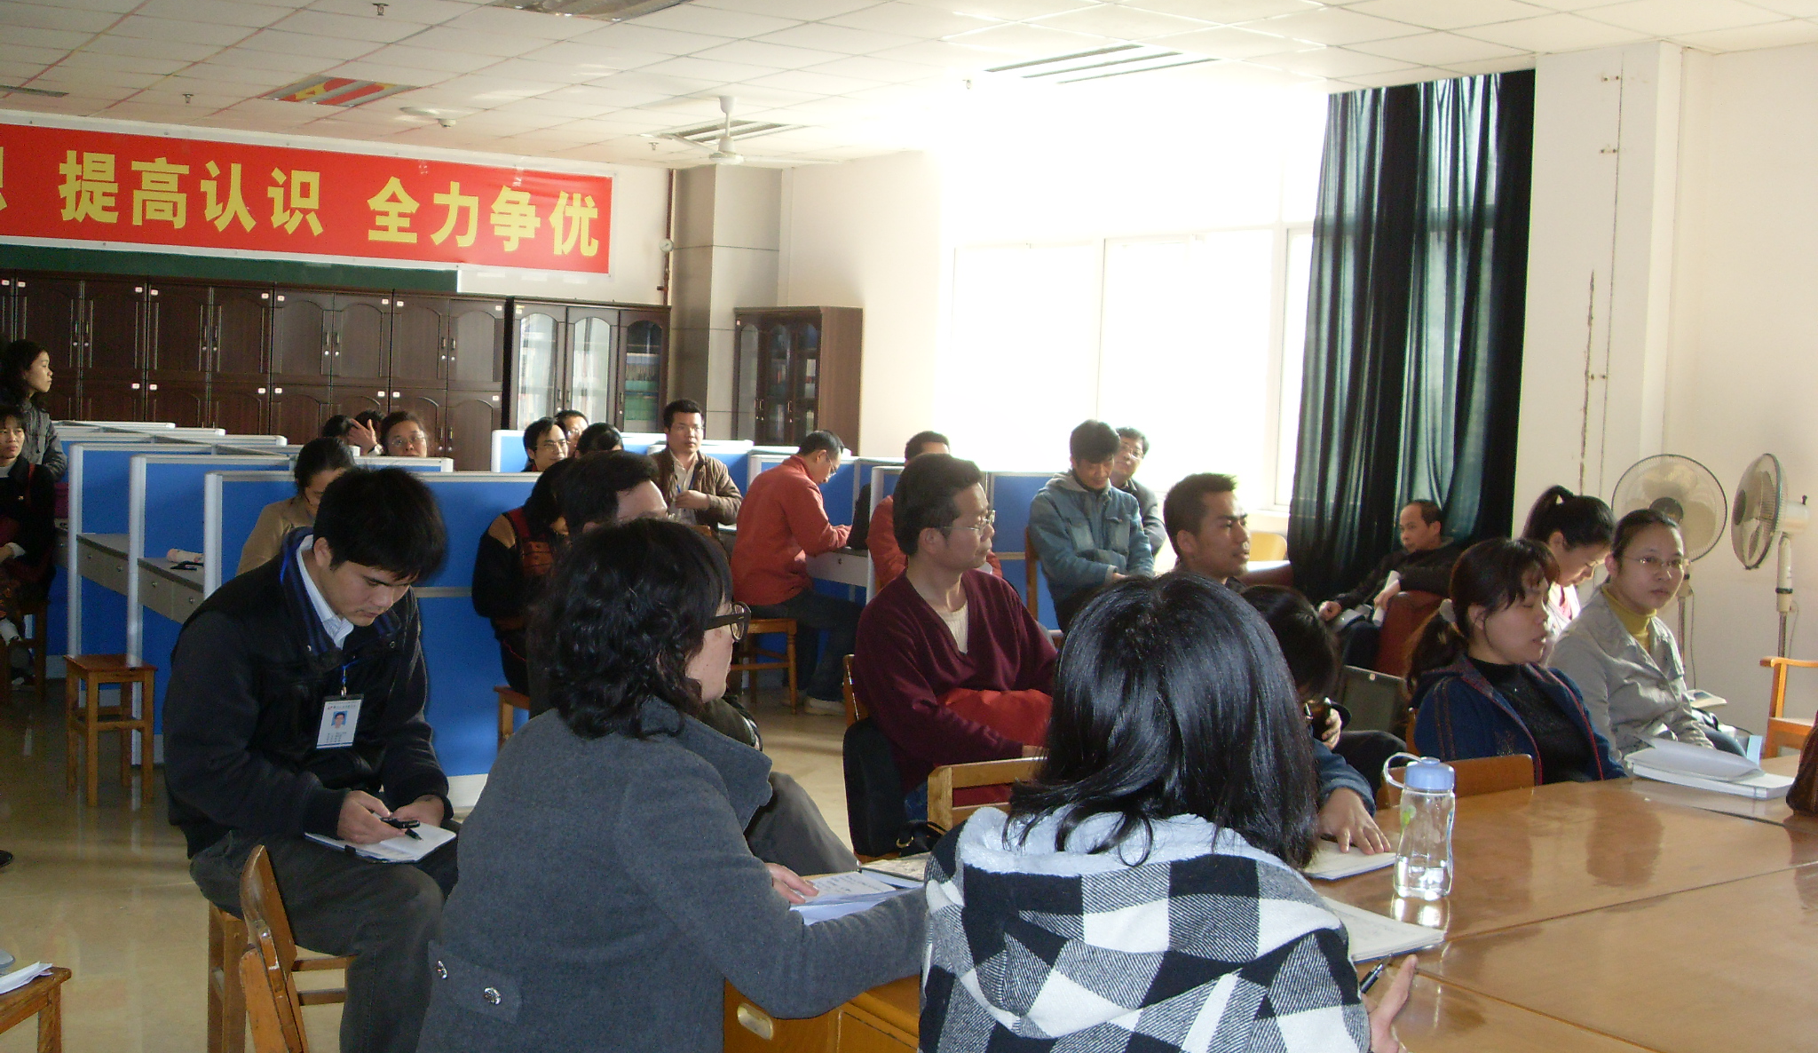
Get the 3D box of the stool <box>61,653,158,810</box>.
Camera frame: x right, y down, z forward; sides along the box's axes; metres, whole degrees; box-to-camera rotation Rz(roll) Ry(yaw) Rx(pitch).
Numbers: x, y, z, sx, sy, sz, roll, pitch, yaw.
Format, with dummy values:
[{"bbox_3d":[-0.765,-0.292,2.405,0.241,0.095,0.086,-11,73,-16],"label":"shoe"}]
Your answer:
[{"bbox_3d":[-2.593,0.666,5.966,0.235,0.445,0.335,-1,5,-33],"label":"stool"}]

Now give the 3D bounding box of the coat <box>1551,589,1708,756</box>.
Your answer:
[{"bbox_3d":[1.650,0.422,4.200,0.450,0.570,0.370,-1,6,-37],"label":"coat"}]

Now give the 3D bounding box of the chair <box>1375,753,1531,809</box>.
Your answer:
[{"bbox_3d":[1.144,0.870,3.368,0.430,0.810,0.470,-1,6,-33],"label":"chair"}]

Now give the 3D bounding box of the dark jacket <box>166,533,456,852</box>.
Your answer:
[{"bbox_3d":[-0.986,0.272,3.000,0.480,0.540,0.420,-2,6,-43],"label":"dark jacket"}]

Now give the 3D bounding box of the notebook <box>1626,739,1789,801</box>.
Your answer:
[{"bbox_3d":[1.607,0.481,3.624,0.170,0.045,0.261,-1,6,-34],"label":"notebook"}]

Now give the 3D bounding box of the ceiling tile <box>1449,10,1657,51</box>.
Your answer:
[{"bbox_3d":[2.559,-1.966,7.321,0.600,0.022,0.600,-1,6,-34],"label":"ceiling tile"}]

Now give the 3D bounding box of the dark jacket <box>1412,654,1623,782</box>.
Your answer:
[{"bbox_3d":[1.150,0.388,3.474,0.460,0.480,0.330,-1,6,-38],"label":"dark jacket"}]

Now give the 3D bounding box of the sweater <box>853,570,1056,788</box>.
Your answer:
[{"bbox_3d":[0.110,0.329,3.784,0.360,0.490,0.460,7,6,43],"label":"sweater"}]

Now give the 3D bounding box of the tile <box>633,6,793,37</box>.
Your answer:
[{"bbox_3d":[-0.832,-2.177,7.948,0.600,0.030,0.600,-1,6,-34],"label":"tile"}]

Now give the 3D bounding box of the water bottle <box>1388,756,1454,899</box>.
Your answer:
[{"bbox_3d":[0.708,0.417,2.540,0.080,0.180,0.086,2,4,0],"label":"water bottle"}]

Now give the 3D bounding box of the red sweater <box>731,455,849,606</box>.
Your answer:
[{"bbox_3d":[-0.505,0.033,7.834,0.430,0.580,0.440,-1,5,-33],"label":"red sweater"}]

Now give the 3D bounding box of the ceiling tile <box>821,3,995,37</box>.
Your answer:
[{"bbox_3d":[0.015,-2.140,7.790,0.595,0.020,0.595,-1,6,-33],"label":"ceiling tile"}]

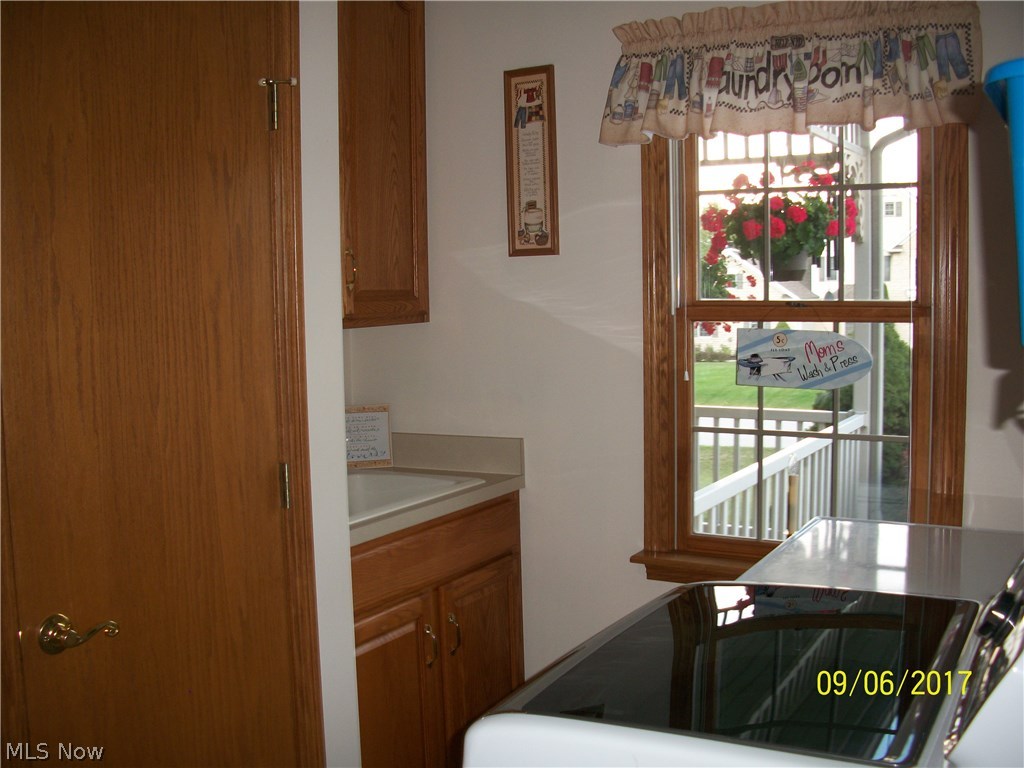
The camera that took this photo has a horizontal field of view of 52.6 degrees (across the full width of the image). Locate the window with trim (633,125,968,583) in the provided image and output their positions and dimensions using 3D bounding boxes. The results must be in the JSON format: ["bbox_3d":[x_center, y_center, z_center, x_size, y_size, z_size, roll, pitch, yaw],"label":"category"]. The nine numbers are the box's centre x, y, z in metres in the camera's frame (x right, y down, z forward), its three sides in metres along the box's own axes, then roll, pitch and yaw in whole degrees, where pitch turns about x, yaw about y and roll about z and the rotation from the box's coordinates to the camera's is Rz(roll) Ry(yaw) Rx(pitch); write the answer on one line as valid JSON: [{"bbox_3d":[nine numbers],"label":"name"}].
[{"bbox_3d":[0.712,-0.159,2.655,0.865,1.430,0.100,2,5,29],"label":"window with trim"}]

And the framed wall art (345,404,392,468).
[{"bbox_3d":[-0.490,0.166,3.261,0.220,0.205,0.014,-2,-8,-17],"label":"framed wall art"}]

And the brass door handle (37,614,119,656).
[{"bbox_3d":[-0.687,0.394,1.648,0.062,0.067,0.117,2,5,29],"label":"brass door handle"}]

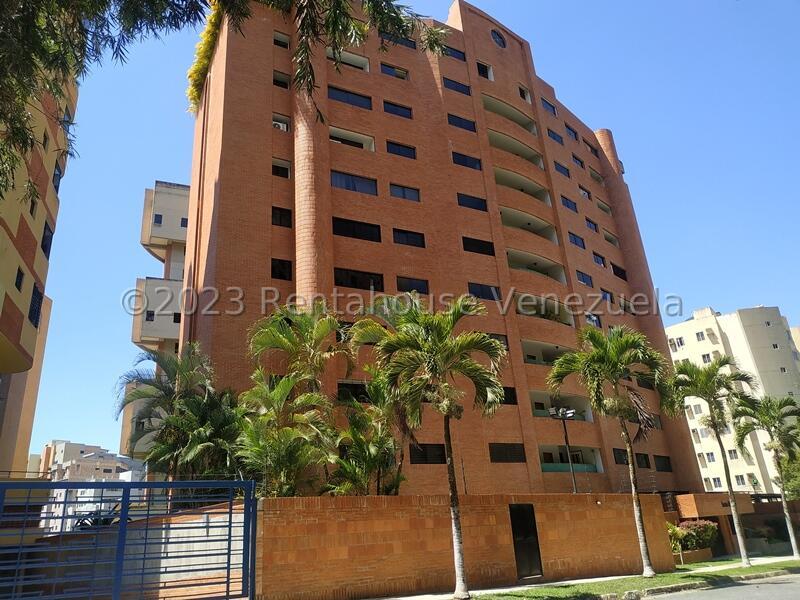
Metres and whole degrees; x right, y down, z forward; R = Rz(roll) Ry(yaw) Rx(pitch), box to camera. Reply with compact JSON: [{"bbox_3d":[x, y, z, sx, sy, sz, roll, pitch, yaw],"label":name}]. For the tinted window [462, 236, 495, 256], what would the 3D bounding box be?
[{"bbox_3d":[4.567,-3.044,32.066,2.163,0.829,0.150,8,-24,-28],"label":"tinted window"}]

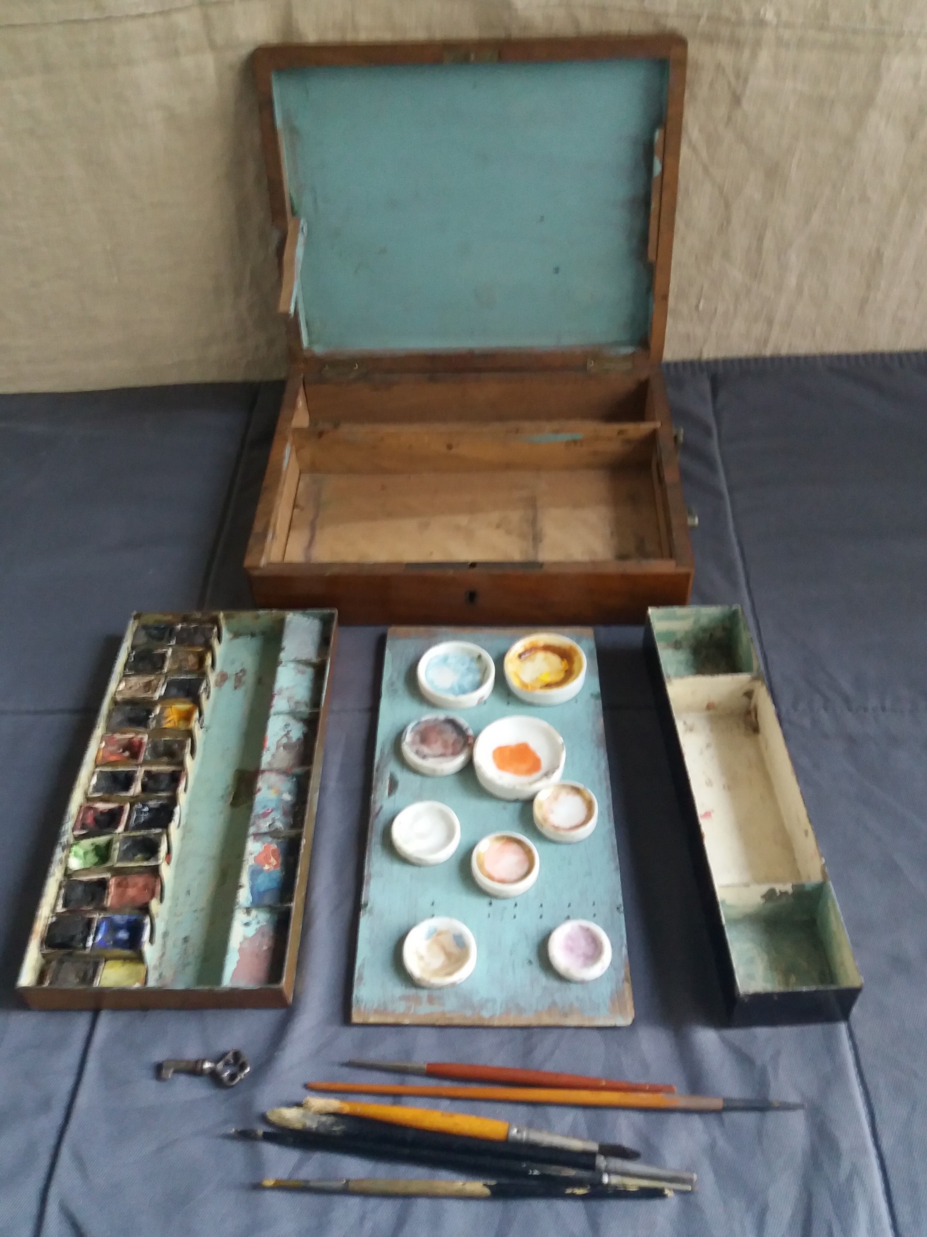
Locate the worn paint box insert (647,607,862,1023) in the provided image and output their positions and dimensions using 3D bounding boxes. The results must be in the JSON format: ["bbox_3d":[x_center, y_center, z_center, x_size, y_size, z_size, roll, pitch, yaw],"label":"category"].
[{"bbox_3d":[0.129,0.080,0.476,0.049,0.030,0.211,-3,46,0],"label":"worn paint box insert"}]

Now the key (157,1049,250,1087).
[{"bbox_3d":[-0.106,0.183,0.407,0.038,0.005,0.014,-1,47,2],"label":"key"}]

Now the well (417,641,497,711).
[{"bbox_3d":[-0.004,0.030,0.536,0.042,0.009,0.042,-1,47,2],"label":"well"}]

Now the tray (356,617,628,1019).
[{"bbox_3d":[0.013,0.088,0.491,0.116,0.006,0.220,-1,47,2],"label":"tray"}]

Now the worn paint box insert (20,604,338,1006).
[{"bbox_3d":[-0.129,0.081,0.496,0.112,0.019,0.216,-1,47,2],"label":"worn paint box insert"}]

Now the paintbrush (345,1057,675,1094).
[{"bbox_3d":[0.018,0.183,0.401,0.132,0.005,0.005,2,47,5],"label":"paintbrush"}]

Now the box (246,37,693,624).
[{"bbox_3d":[0.004,-0.168,0.577,0.246,0.233,0.249,0,47,3],"label":"box"}]

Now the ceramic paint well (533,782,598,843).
[{"bbox_3d":[0.049,0.092,0.476,0.031,0.007,0.031,-1,47,2],"label":"ceramic paint well"}]

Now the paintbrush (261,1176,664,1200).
[{"bbox_3d":[0.000,0.213,0.373,0.154,0.006,0.006,0,47,3],"label":"paintbrush"}]

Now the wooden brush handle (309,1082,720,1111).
[{"bbox_3d":[0.019,0.188,0.396,0.163,0.006,0.006,1,47,4],"label":"wooden brush handle"}]

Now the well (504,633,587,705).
[{"bbox_3d":[0.044,0.027,0.536,0.044,0.010,0.044,-1,47,2],"label":"well"}]

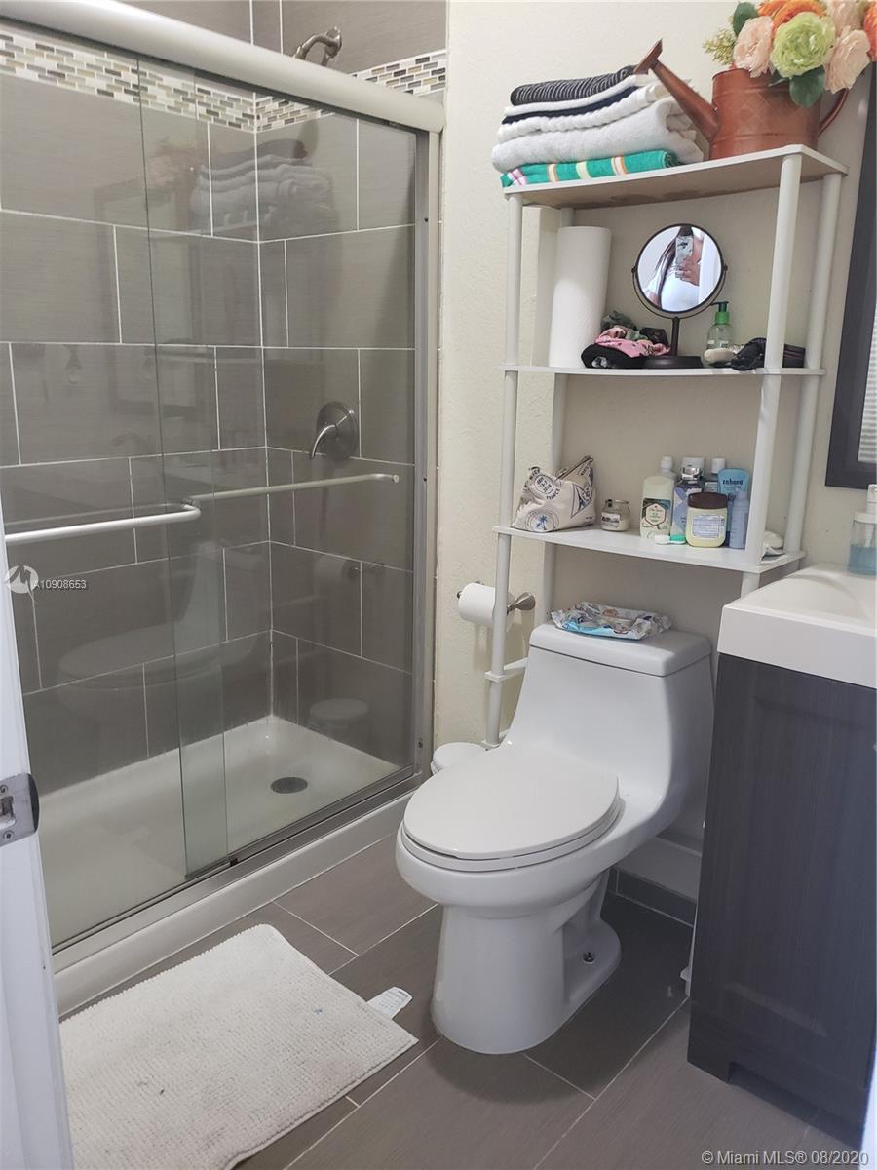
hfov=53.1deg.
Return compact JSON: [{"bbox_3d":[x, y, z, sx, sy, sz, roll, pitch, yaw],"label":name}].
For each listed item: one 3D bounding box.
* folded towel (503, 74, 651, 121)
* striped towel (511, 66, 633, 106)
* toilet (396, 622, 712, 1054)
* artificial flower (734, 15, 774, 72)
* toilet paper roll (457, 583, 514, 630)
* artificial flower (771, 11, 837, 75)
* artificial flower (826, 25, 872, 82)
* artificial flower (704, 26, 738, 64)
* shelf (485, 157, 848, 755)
[{"bbox_3d":[0.316,-0.917,1.699,0.320,0.050,0.235,13,19,40],"label":"folded towel"},{"bbox_3d":[0.303,-0.942,1.664,0.285,0.058,0.175,13,19,40],"label":"striped towel"},{"bbox_3d":[0.213,0.492,1.791,0.370,0.725,0.685,14,20,42],"label":"toilet"},{"bbox_3d":[0.523,-0.898,1.457,0.072,0.095,0.073,-12,19,-41],"label":"artificial flower"},{"bbox_3d":[0.122,0.054,2.197,0.102,0.100,0.100,13,19,40],"label":"toilet paper roll"},{"bbox_3d":[0.587,-0.872,1.412,0.106,0.100,0.080,6,15,17],"label":"artificial flower"},{"bbox_3d":[0.653,-0.844,1.399,0.078,0.090,0.070,4,15,10],"label":"artificial flower"},{"bbox_3d":[0.487,-0.931,1.516,0.060,0.068,0.062,-8,17,-30],"label":"artificial flower"},{"bbox_3d":[0.409,0.022,1.846,0.592,1.615,0.224,13,19,40],"label":"shelf"}]

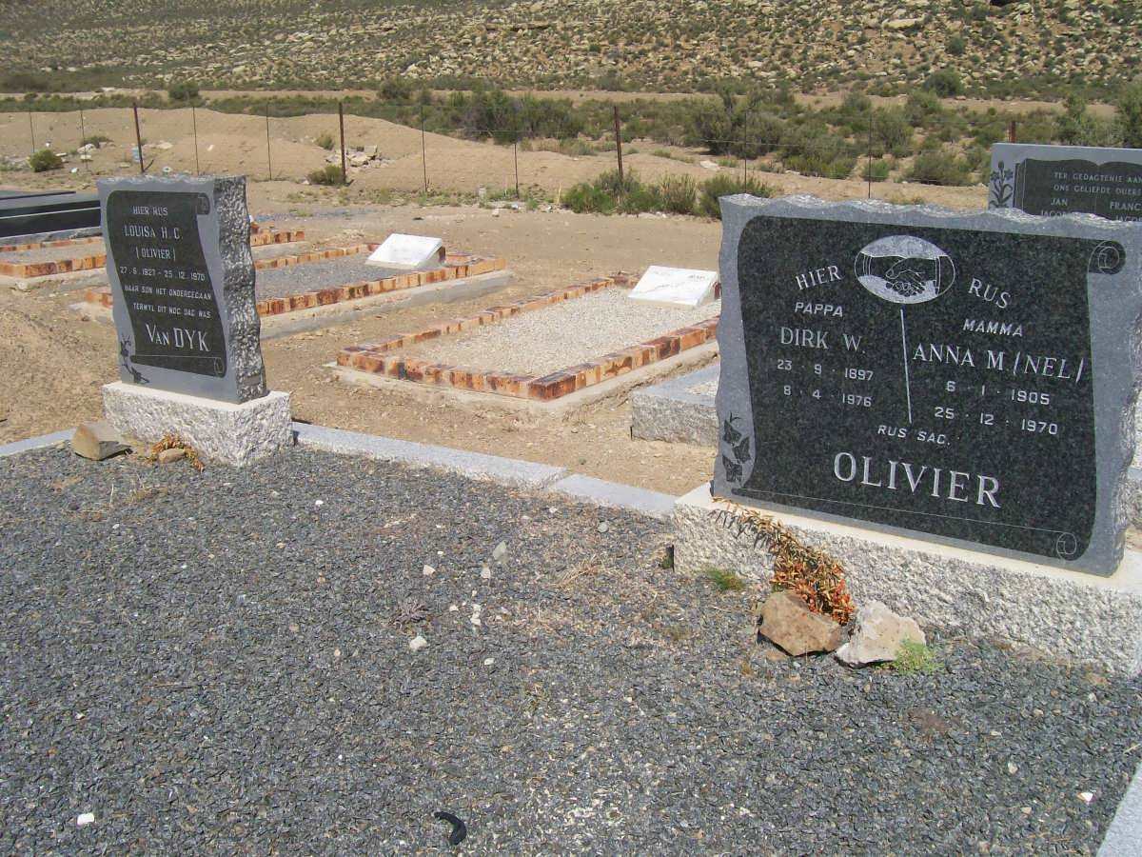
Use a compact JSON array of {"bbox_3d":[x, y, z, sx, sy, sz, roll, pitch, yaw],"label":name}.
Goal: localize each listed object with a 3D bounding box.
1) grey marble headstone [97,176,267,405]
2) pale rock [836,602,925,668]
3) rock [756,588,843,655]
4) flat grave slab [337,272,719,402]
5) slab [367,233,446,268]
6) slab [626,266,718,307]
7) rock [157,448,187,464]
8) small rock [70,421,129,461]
[{"bbox_3d":[-1.441,-0.528,4.404,0.610,0.795,0.140,8,19,28],"label":"grey marble headstone"},{"bbox_3d":[0.739,0.480,2.812,0.205,0.115,0.140,4,17,15],"label":"pale rock"},{"bbox_3d":[0.561,0.464,2.866,0.185,0.120,0.130,3,17,11],"label":"rock"},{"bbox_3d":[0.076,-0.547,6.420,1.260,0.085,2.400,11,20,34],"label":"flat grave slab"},{"bbox_3d":[-1.149,-1.216,8.199,0.480,0.160,0.350,11,20,35],"label":"slab"},{"bbox_3d":[0.622,-0.832,7.002,0.460,0.160,0.335,11,20,34],"label":"slab"},{"bbox_3d":[-1.455,0.094,4.324,0.105,0.050,0.070,-6,17,-19],"label":"rock"},{"bbox_3d":[-1.757,0.042,4.426,0.180,0.100,0.140,10,20,33],"label":"small rock"}]

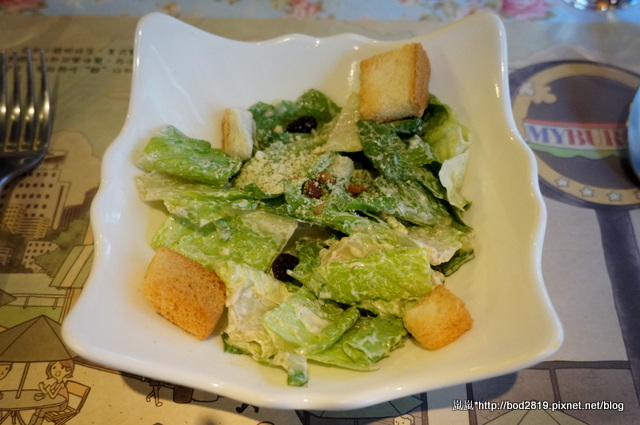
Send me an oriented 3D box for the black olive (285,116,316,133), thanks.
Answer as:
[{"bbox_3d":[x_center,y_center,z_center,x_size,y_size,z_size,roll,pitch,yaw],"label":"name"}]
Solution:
[{"bbox_3d":[-0.009,-0.044,0.319,0.013,0.008,0.009,-8,59,-5],"label":"black olive"}]

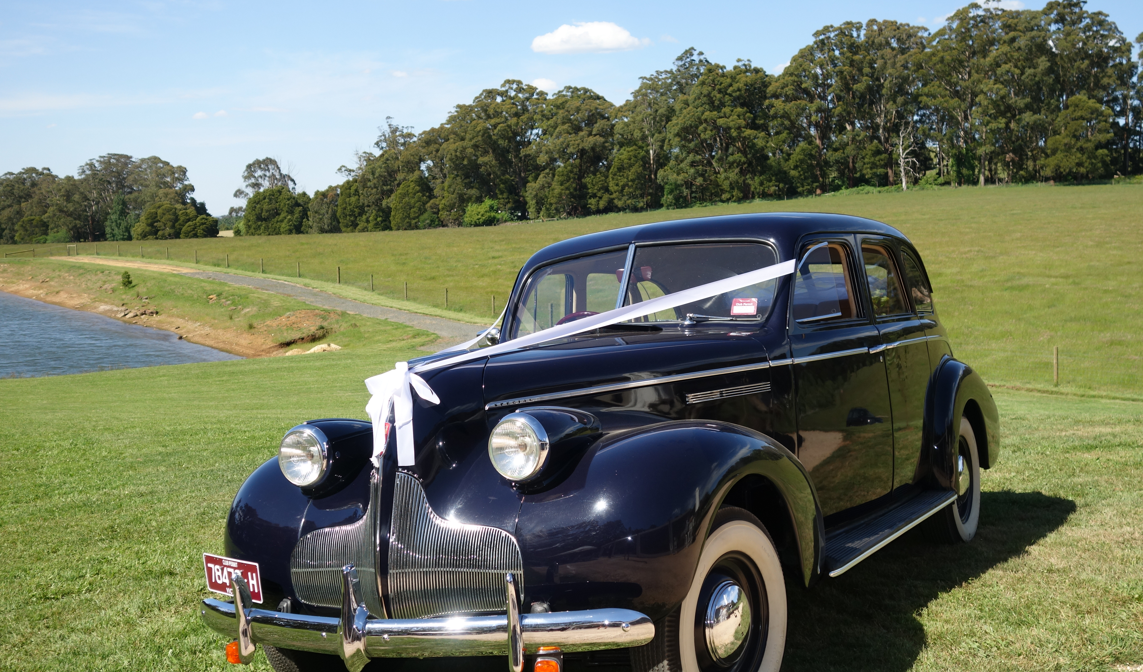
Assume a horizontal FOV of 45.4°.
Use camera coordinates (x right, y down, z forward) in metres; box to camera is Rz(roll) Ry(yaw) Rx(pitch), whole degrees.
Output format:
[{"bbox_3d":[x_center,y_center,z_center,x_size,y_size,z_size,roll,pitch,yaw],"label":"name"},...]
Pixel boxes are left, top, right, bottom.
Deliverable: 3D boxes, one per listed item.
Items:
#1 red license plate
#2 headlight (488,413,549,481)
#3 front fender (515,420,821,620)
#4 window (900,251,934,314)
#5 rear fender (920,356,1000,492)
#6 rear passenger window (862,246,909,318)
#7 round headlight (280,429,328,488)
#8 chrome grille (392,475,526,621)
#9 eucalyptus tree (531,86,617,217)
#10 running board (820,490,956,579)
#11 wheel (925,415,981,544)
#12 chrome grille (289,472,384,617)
[{"bbox_3d":[-1.136,0.811,4.580,0.012,0.132,0.365,-9,5,-44],"label":"red license plate"},{"bbox_3d":[-0.142,0.321,3.889,0.198,0.198,0.100,-5,0,29],"label":"headlight"},{"bbox_3d":[0.379,0.558,4.210,0.500,0.610,1.270,-5,0,29],"label":"front fender"},{"bbox_3d":[1.738,-0.265,6.804,0.050,0.320,0.500,-5,0,22],"label":"window"},{"bbox_3d":[2.009,0.438,7.058,0.300,0.700,1.400,-4,1,29],"label":"rear fender"},{"bbox_3d":[1.432,-0.253,6.190,0.050,0.330,0.550,-5,0,27],"label":"rear passenger window"},{"bbox_3d":[-0.837,0.381,4.295,0.190,0.190,0.080,-4,1,29],"label":"round headlight"},{"bbox_3d":[-0.331,0.590,3.893,0.400,0.430,0.140,-5,1,22],"label":"chrome grille"},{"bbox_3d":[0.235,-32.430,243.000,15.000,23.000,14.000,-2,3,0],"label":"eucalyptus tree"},{"bbox_3d":[1.268,0.820,5.717,0.260,0.070,1.880,-4,1,29],"label":"running board"},{"bbox_3d":[1.885,0.721,6.799,0.170,0.700,0.700,-5,0,29],"label":"wheel"},{"bbox_3d":[-0.733,0.622,4.114,0.400,0.430,0.140,-4,1,36],"label":"chrome grille"}]

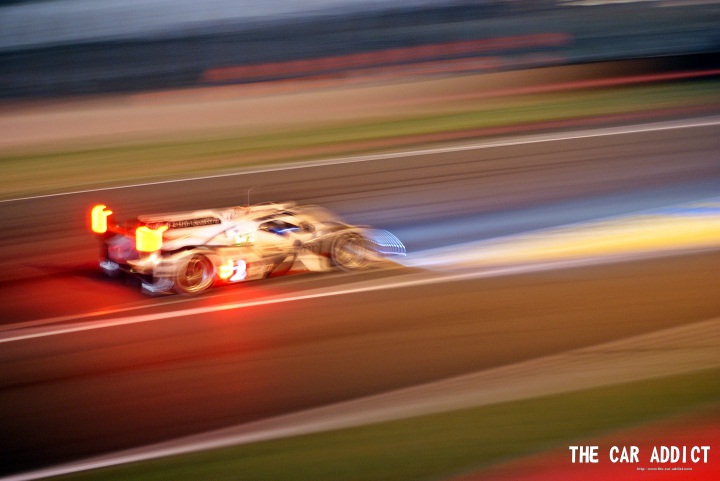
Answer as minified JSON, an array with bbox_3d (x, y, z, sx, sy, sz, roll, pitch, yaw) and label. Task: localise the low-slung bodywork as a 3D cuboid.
[{"bbox_3d":[-1.800,-0.024,24.400,4.650,1.050,2.000,-7,16,-33],"label":"low-slung bodywork"}]

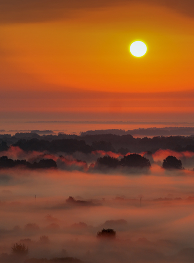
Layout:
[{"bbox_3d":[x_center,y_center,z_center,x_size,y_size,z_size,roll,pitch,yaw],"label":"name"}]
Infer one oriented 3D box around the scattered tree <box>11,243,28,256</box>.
[{"bbox_3d":[-26.130,40.680,585.530,5.600,5.400,5.600,0,0,0],"label":"scattered tree"}]

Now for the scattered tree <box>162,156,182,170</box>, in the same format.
[{"bbox_3d":[65.510,28.970,1487.570,16.900,14.700,16.000,0,0,0],"label":"scattered tree"}]

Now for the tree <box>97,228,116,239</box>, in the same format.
[{"bbox_3d":[3.860,40.190,663.130,7.300,5.200,6.600,0,0,0],"label":"tree"}]

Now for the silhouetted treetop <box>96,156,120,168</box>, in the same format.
[{"bbox_3d":[10.110,28.840,1448.420,19.400,15.600,15.500,0,0,0],"label":"silhouetted treetop"}]

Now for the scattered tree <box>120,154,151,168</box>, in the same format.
[{"bbox_3d":[32.420,28.000,1448.420,25.300,17.300,20.200,0,0,0],"label":"scattered tree"}]

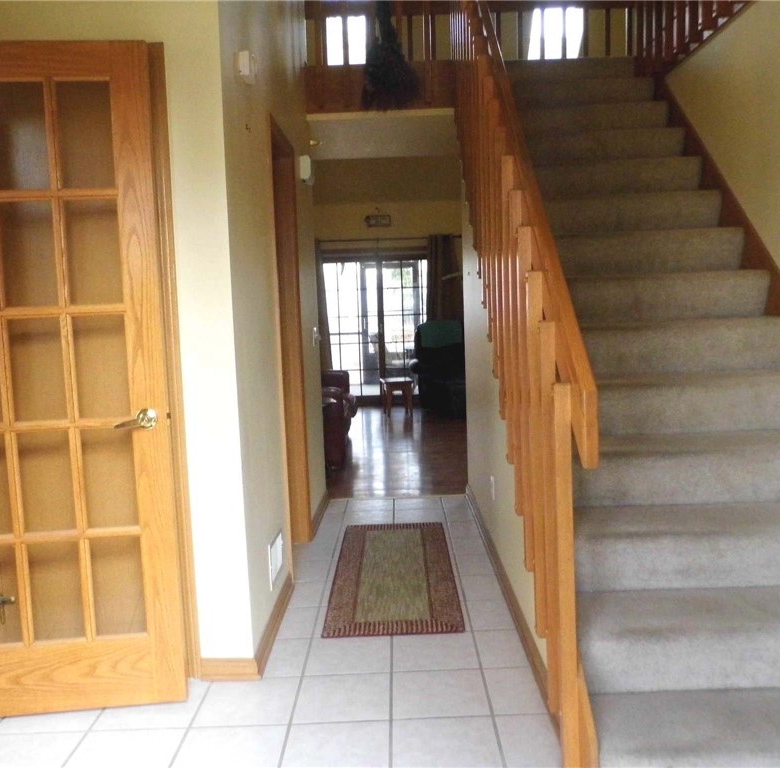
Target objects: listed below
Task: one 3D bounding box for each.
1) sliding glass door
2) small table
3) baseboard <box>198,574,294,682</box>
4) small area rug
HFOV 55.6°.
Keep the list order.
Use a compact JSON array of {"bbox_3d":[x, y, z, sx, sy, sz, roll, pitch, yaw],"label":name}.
[{"bbox_3d":[-0.188,-0.755,10.076,1.700,2.030,0.100,-2,5,1],"label":"sliding glass door"},{"bbox_3d":[0.089,0.164,8.856,0.340,0.410,0.420,-3,6,-9],"label":"small table"},{"bbox_3d":[-0.537,0.925,2.921,0.210,0.078,0.860,-2,5,1],"label":"baseboard"},{"bbox_3d":[0.020,0.877,3.535,0.544,0.010,1.467,-2,5,1],"label":"small area rug"}]

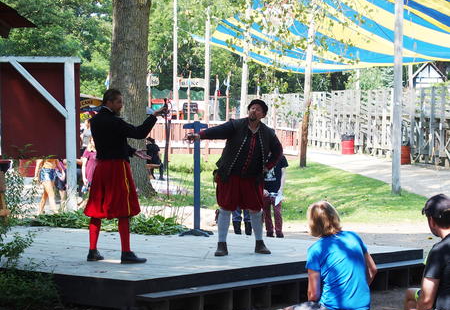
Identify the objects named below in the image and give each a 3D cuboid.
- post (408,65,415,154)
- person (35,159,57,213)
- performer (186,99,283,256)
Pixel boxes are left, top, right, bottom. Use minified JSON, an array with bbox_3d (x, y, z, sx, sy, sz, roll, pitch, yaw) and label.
[{"bbox_3d":[7.415,-1.786,47.500,0.200,3.750,0.200,0,1,0],"label":"post"},{"bbox_3d":[-3.846,0.467,26.000,0.550,1.650,0.420,-1,1,-30],"label":"person"},{"bbox_3d":[0.106,0.249,13.350,1.050,1.760,0.680,0,1,13],"label":"performer"}]

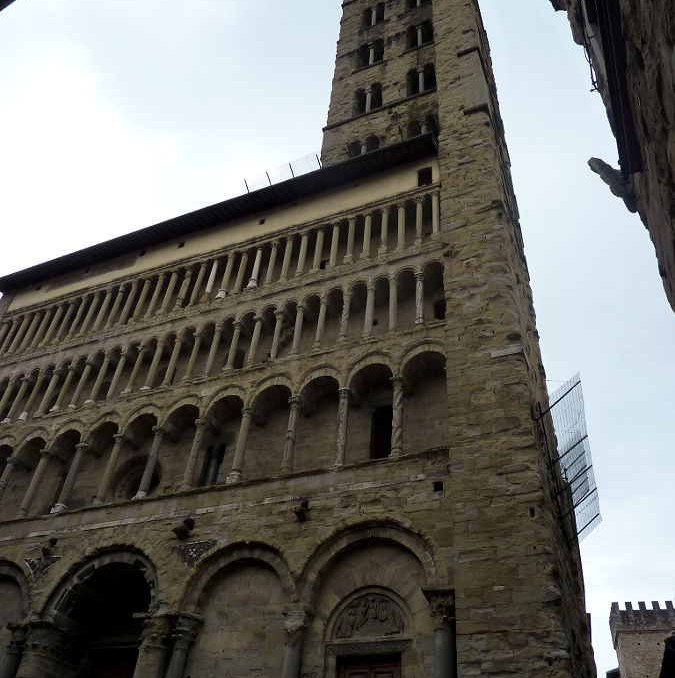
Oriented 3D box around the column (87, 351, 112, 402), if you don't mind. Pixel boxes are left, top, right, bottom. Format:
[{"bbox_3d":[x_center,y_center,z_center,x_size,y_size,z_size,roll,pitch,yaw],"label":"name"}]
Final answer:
[{"bbox_3d":[-9.978,1.581,27.251,0.360,2.706,0.360,-13,-46,20],"label":"column"}]

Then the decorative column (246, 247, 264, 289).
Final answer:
[{"bbox_3d":[-3.696,-3.266,29.515,0.360,2.801,0.360,-13,-44,20],"label":"decorative column"}]

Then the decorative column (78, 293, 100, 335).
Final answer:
[{"bbox_3d":[-11.809,-1.187,31.134,0.320,2.601,0.320,-13,-44,21],"label":"decorative column"}]

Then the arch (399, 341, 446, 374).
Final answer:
[{"bbox_3d":[2.699,0.569,20.605,1.615,1.241,0.500,-13,-46,20],"label":"arch"}]

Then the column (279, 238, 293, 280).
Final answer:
[{"bbox_3d":[-2.101,-3.385,27.373,0.330,2.661,0.330,3,-42,3],"label":"column"}]

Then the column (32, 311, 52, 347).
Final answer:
[{"bbox_3d":[-15.399,-0.550,33.942,0.360,2.707,0.360,-13,-44,20],"label":"column"}]

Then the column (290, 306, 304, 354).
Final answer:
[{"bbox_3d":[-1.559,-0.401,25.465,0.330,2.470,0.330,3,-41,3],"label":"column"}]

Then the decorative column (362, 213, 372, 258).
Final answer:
[{"bbox_3d":[1.232,-4.180,26.144,0.330,2.691,0.330,3,-42,3],"label":"decorative column"}]

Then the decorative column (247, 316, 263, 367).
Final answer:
[{"bbox_3d":[-3.350,0.026,26.309,0.390,2.633,0.390,-13,-44,20],"label":"decorative column"}]

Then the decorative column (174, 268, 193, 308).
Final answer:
[{"bbox_3d":[-7.628,-2.475,32.243,0.370,2.490,0.370,-13,-43,21],"label":"decorative column"}]

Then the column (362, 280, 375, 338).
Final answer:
[{"bbox_3d":[1.242,-1.248,25.875,0.370,2.760,0.370,-13,-43,21],"label":"column"}]

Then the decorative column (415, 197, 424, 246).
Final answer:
[{"bbox_3d":[3.219,-4.675,25.432,0.330,2.915,0.330,3,-42,3],"label":"decorative column"}]

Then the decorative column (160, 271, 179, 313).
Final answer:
[{"bbox_3d":[-8.100,-2.287,31.220,0.360,2.775,0.360,-13,-44,20],"label":"decorative column"}]

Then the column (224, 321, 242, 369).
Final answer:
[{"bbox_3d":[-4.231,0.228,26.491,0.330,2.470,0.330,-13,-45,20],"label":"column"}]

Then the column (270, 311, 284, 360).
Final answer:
[{"bbox_3d":[-2.437,-0.193,25.970,0.390,2.570,0.390,-13,-44,20],"label":"column"}]

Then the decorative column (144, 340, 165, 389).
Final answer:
[{"bbox_3d":[-8.257,1.127,29.382,0.360,2.610,0.360,-13,-43,21],"label":"decorative column"}]

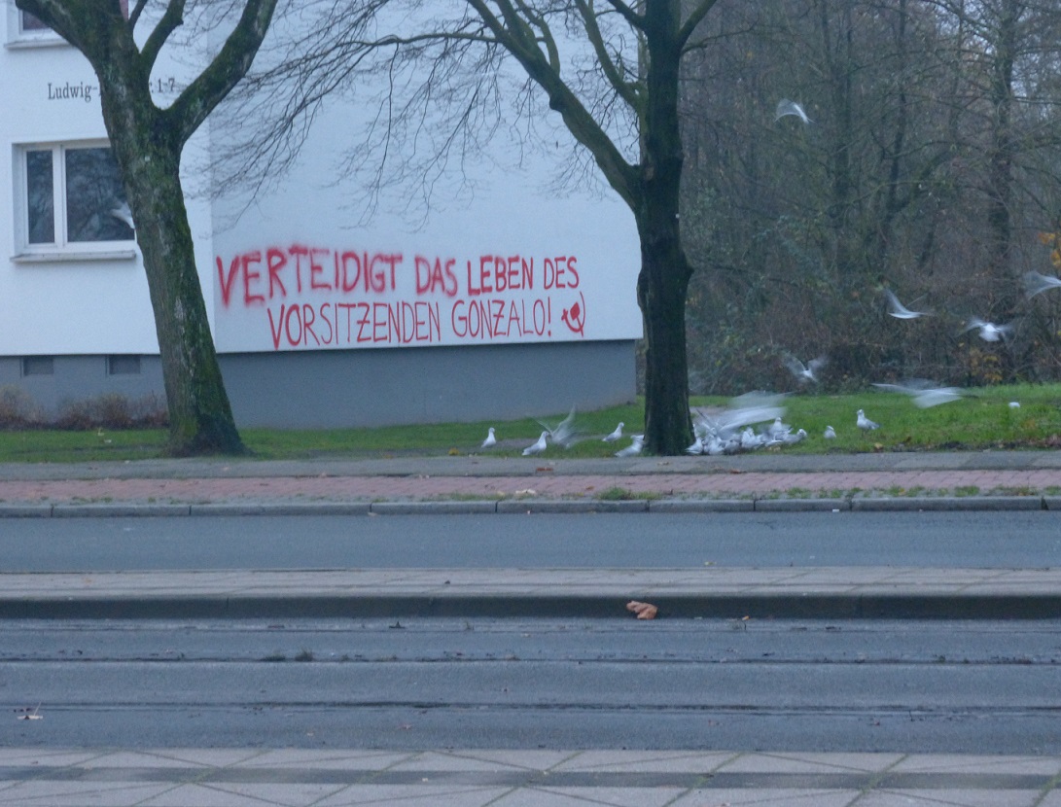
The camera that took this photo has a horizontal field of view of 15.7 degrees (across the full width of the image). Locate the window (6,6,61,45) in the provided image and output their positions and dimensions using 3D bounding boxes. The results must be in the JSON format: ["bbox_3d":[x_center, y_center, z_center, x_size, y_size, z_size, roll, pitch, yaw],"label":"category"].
[{"bbox_3d":[-5.761,-5.323,48.674,2.019,1.393,0.200,0,2,33],"label":"window"}]

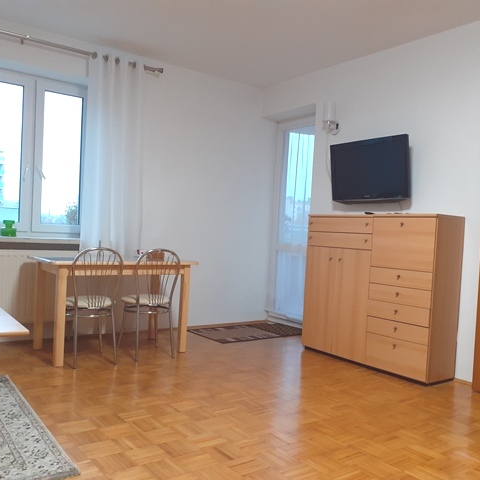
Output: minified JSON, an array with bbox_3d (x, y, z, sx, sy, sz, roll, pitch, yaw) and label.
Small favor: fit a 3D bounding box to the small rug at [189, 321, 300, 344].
[{"bbox_3d":[0.088,0.937,5.108,1.081,0.015,0.658,2,1,-37],"label":"small rug"}]

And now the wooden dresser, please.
[{"bbox_3d":[1.126,0.408,4.133,0.369,1.211,1.269,2,1,-37],"label":"wooden dresser"}]

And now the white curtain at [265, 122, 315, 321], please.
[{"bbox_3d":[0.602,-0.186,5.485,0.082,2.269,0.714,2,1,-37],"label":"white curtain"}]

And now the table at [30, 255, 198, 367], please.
[{"bbox_3d":[-1.030,0.530,4.067,1.158,0.747,0.694,2,1,-37],"label":"table"}]

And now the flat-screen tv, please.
[{"bbox_3d":[1.107,-0.593,4.221,0.090,0.500,0.800,-9,8,-37],"label":"flat-screen tv"}]

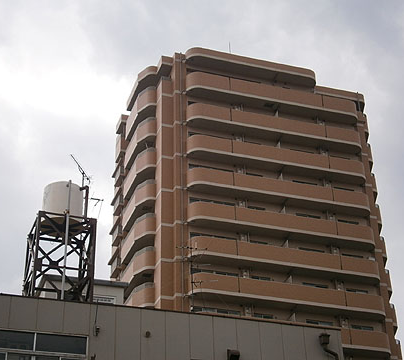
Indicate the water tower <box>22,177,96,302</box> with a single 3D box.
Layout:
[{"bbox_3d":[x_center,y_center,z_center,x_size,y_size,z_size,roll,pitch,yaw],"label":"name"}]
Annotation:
[{"bbox_3d":[-4.042,2.491,23.423,1.700,4.950,1.700,9,-32,-17],"label":"water tower"}]

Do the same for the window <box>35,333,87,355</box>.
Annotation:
[{"bbox_3d":[-3.126,3.686,18.578,1.200,0.430,0.100,9,-32,-17],"label":"window"}]

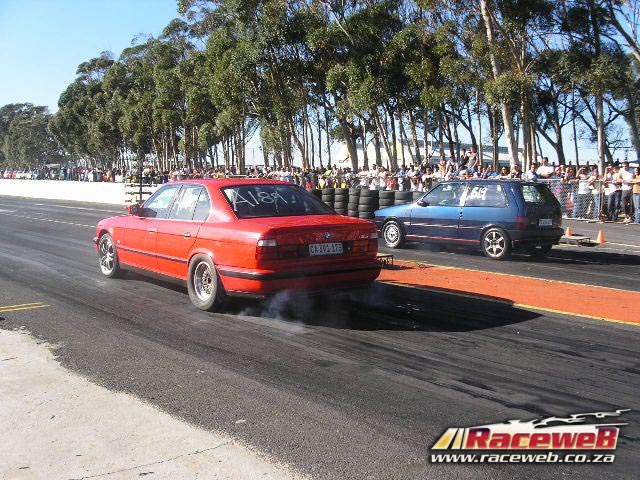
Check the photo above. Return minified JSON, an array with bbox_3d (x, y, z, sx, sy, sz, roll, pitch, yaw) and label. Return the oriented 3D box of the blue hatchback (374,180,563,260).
[{"bbox_3d":[2.820,-0.480,13.889,1.560,1.400,3.660,-5,8,-44],"label":"blue hatchback"}]

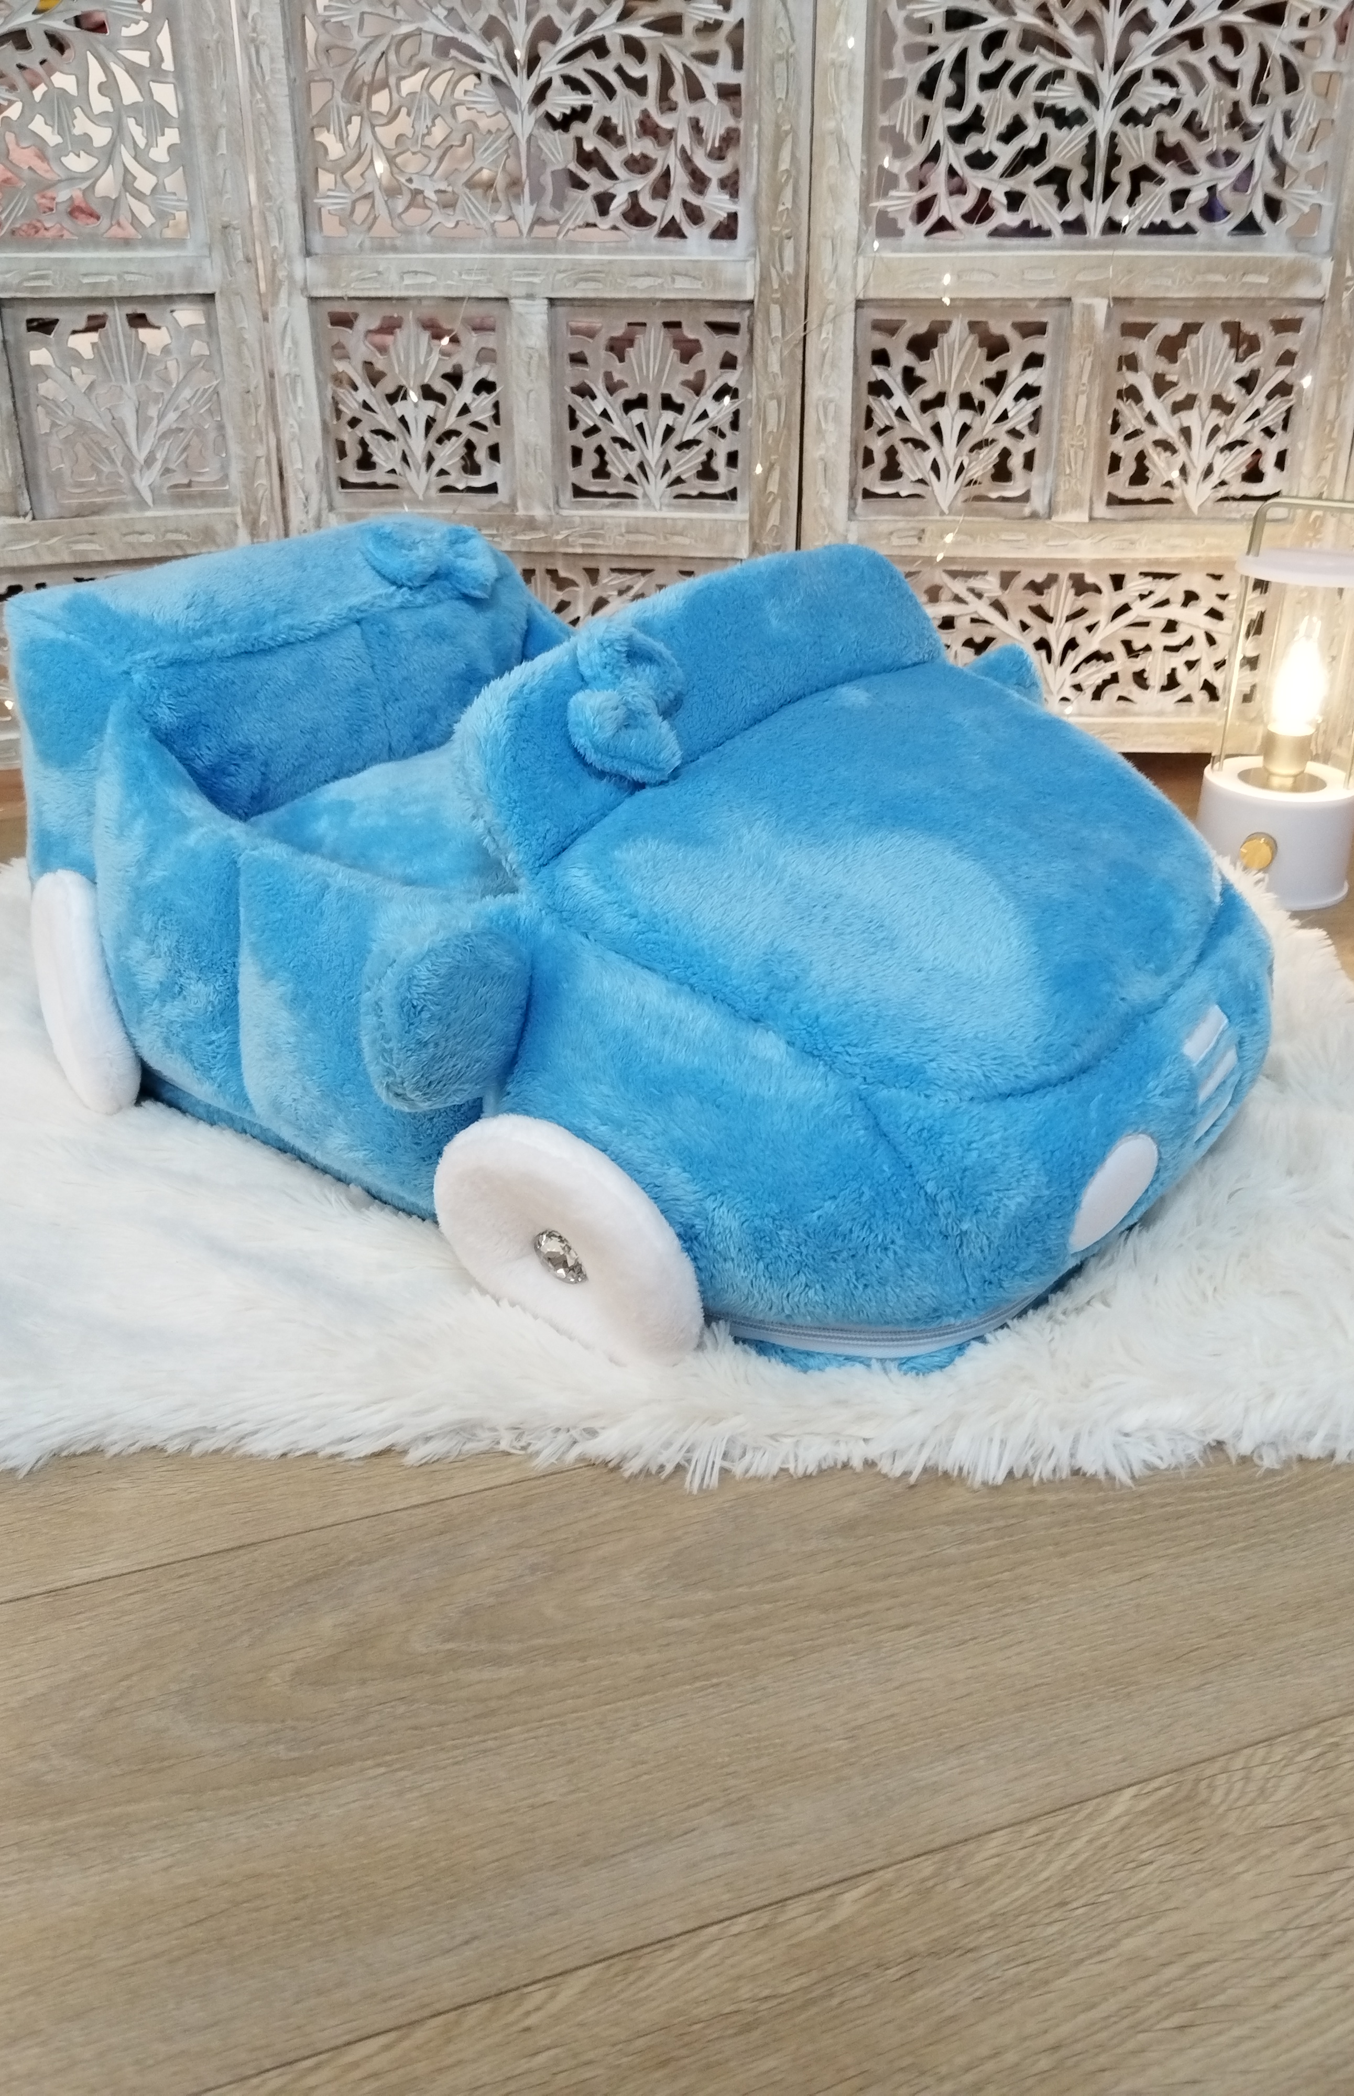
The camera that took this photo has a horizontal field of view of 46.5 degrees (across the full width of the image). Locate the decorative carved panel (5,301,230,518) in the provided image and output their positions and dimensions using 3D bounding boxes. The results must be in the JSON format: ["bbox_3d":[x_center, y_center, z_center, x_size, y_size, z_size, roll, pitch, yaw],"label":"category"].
[{"bbox_3d":[-0.500,-0.575,1.419,0.170,0.179,0.020,-7,26,-14],"label":"decorative carved panel"}]

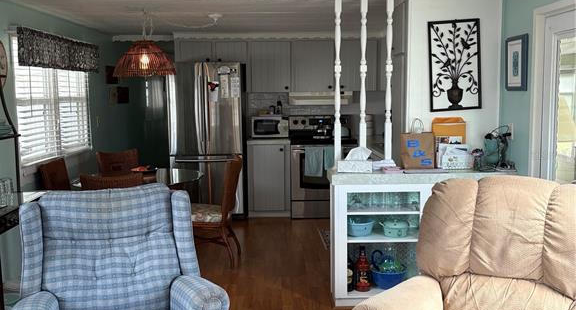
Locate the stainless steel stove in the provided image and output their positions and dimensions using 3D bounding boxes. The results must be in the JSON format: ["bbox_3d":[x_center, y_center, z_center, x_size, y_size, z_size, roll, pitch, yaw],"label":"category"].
[{"bbox_3d":[0.414,0.124,7.022,0.765,1.190,0.680,-1,6,-1],"label":"stainless steel stove"}]

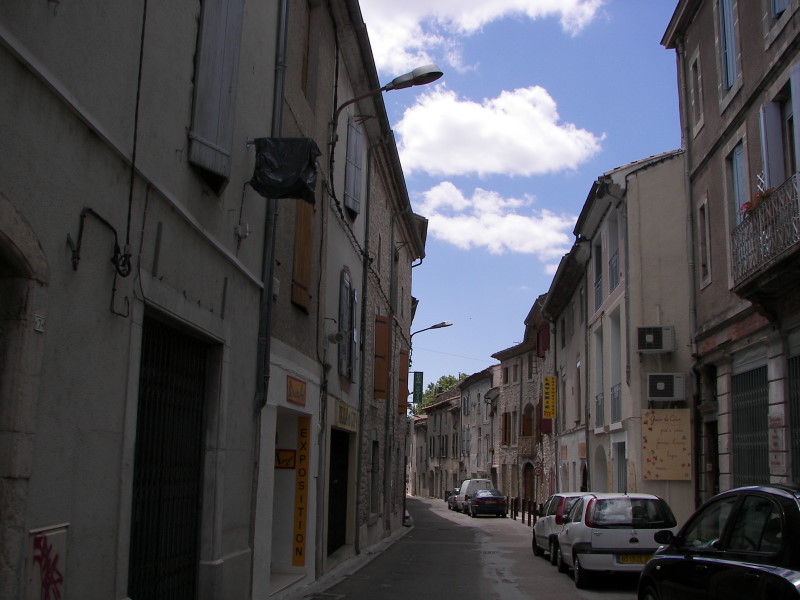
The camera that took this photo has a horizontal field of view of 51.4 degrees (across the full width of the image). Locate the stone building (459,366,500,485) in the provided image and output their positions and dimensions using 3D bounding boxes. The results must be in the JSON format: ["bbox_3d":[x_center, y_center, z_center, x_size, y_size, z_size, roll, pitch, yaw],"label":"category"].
[{"bbox_3d":[9.030,10.243,59.974,7.500,9.300,13.000,2,-10,-5],"label":"stone building"}]

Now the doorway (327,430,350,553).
[{"bbox_3d":[-1.172,3.528,15.579,0.220,2.200,2.900,1,-10,4],"label":"doorway"}]

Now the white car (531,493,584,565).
[{"bbox_3d":[4.018,5.039,18.509,1.660,1.470,3.830,1,-13,2],"label":"white car"}]

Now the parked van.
[{"bbox_3d":[4.490,11.670,49.600,1.810,1.940,4.500,2,-12,-3],"label":"parked van"}]

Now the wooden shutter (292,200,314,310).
[{"bbox_3d":[-1.336,-0.669,11.449,0.070,1.650,0.980,0,-10,6],"label":"wooden shutter"}]

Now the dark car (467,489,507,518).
[{"bbox_3d":[4.466,10.630,43.525,1.730,1.410,4.450,1,-13,1],"label":"dark car"}]

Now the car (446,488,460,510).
[{"bbox_3d":[4.190,12.828,53.645,1.700,1.420,4.100,2,-12,-5],"label":"car"}]

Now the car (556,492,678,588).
[{"bbox_3d":[3.633,4.068,14.307,1.660,1.450,3.830,0,-13,5],"label":"car"}]

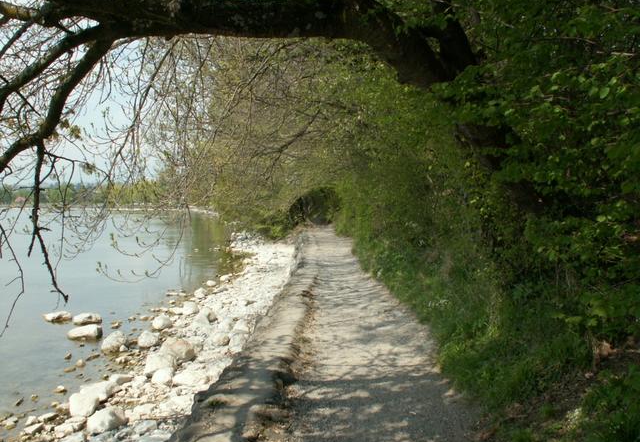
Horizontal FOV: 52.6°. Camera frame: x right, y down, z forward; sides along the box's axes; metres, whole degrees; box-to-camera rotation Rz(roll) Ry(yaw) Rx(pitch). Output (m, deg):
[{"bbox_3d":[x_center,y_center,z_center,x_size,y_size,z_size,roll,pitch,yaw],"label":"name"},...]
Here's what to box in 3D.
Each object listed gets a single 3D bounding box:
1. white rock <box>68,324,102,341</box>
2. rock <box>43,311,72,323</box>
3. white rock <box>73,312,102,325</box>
[{"bbox_3d":[-4.195,2.000,11.603,0.595,0.255,0.420,0,2,-16],"label":"white rock"},{"bbox_3d":[-5.352,1.975,13.265,0.547,0.215,0.360,0,2,-16],"label":"rock"},{"bbox_3d":[-4.655,1.975,13.002,0.555,0.227,0.380,0,2,-16],"label":"white rock"}]

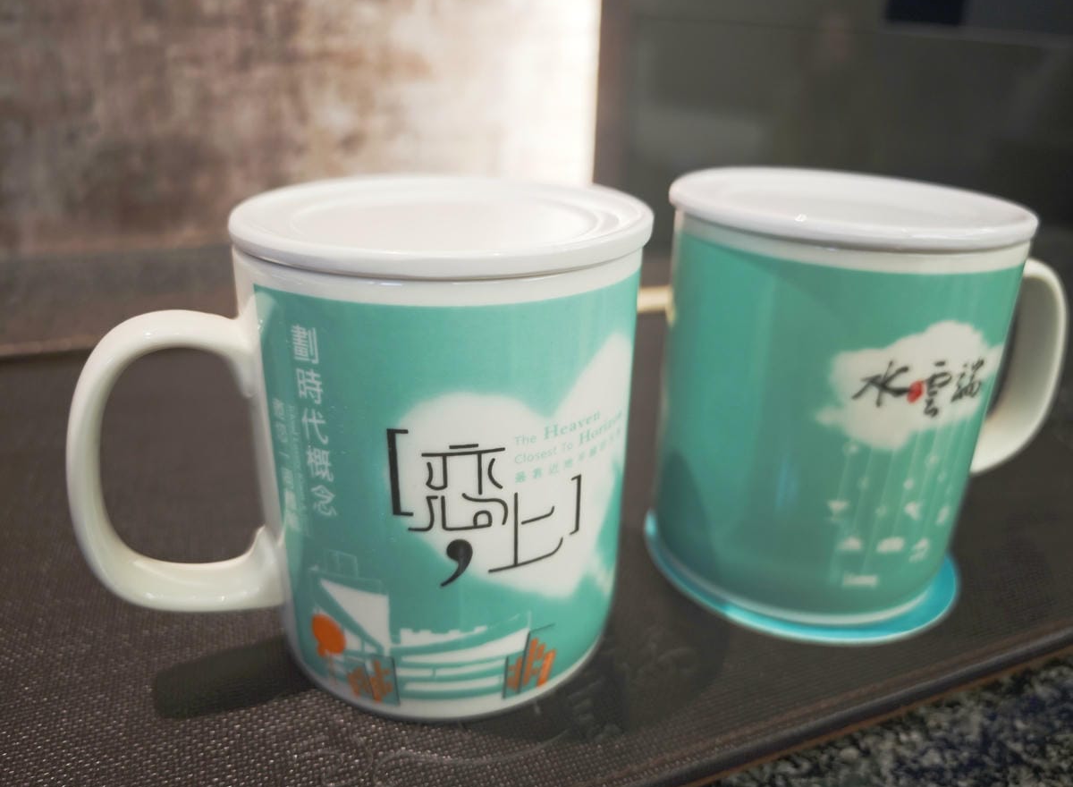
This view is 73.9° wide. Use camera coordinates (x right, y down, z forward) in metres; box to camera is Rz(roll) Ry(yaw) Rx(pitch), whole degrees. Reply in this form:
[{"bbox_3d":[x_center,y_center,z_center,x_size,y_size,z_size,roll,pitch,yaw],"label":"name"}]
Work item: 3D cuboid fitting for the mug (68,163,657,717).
[{"bbox_3d":[-0.035,0.008,0.160,0.117,0.100,0.085,-7,25,-19],"label":"mug"}]

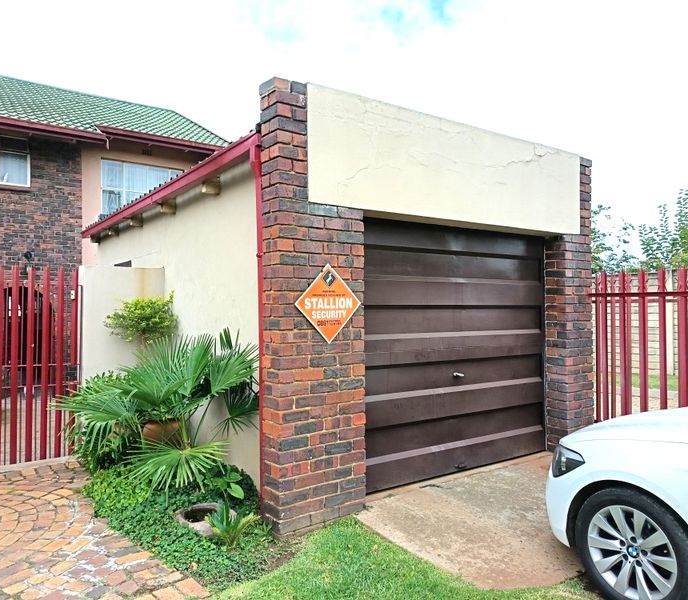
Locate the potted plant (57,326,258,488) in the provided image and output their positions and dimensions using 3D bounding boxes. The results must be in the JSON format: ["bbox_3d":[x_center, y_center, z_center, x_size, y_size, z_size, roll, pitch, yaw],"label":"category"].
[{"bbox_3d":[-1.534,0.870,4.432,1.050,1.250,1.600,0,-2,-35],"label":"potted plant"}]

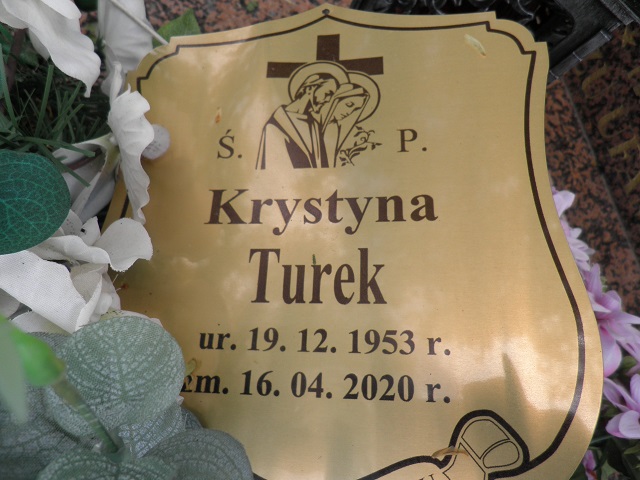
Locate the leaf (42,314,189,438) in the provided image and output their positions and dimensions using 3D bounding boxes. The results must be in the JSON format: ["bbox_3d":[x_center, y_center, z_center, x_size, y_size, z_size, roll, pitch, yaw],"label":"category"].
[{"bbox_3d":[-0.071,0.047,0.153,0.047,0.012,0.041,0,71,-2],"label":"leaf"}]

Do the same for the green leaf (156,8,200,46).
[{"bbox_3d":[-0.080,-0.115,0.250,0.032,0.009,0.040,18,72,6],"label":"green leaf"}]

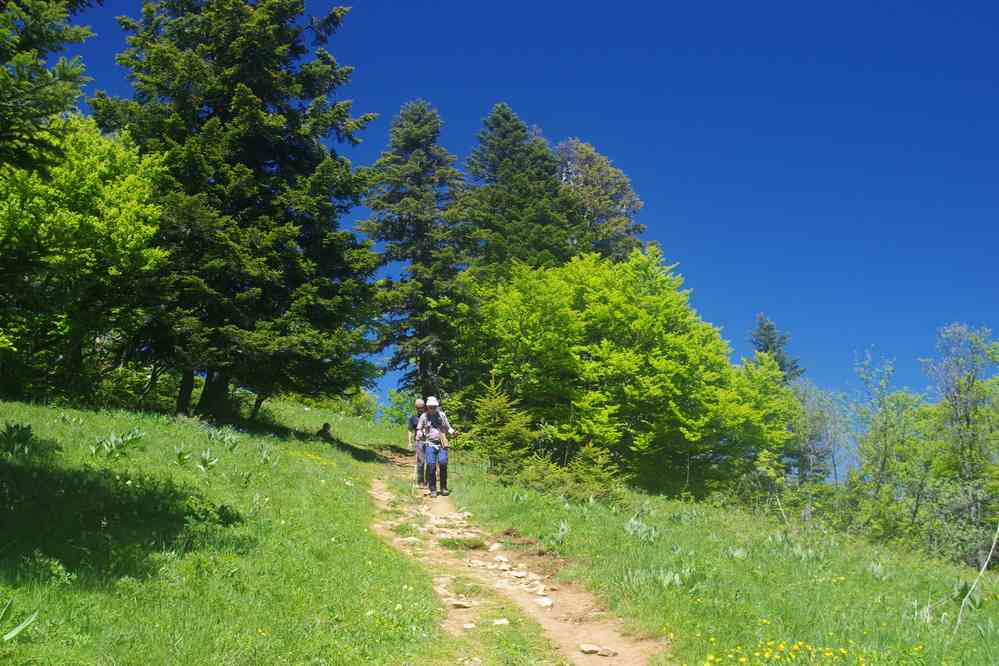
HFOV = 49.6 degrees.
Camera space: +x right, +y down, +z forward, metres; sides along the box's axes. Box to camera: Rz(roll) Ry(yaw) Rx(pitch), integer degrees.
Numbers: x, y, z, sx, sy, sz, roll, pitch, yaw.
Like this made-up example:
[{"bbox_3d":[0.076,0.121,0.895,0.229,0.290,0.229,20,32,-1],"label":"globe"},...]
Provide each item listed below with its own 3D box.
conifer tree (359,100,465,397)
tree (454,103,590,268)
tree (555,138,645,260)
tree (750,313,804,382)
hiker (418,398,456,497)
[{"bbox_3d":[-2.994,-2.335,40.000,4.100,12.993,4.100,0,-8,0],"label":"conifer tree"},{"bbox_3d":[0.935,-2.292,44.000,5.800,14.693,5.800,0,-8,0],"label":"tree"},{"bbox_3d":[4.214,-1.456,48.000,5.400,14.816,5.400,0,-8,0],"label":"tree"},{"bbox_3d":[16.954,4.179,66.000,5.200,10.980,5.200,0,-8,0],"label":"tree"},{"bbox_3d":[-1.036,1.870,17.800,0.600,1.653,0.480,0,-8,-3],"label":"hiker"}]

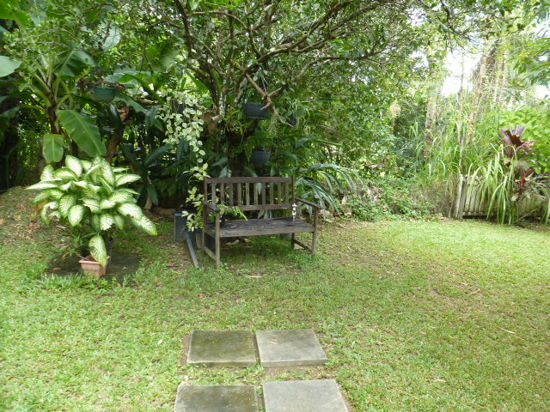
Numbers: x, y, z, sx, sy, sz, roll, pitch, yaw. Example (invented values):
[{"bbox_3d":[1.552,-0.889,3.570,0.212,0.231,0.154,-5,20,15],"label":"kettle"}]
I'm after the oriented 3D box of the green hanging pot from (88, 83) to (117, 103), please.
[{"bbox_3d":[-2.263,-1.485,5.000,0.360,0.230,0.360,3,9,0],"label":"green hanging pot"}]

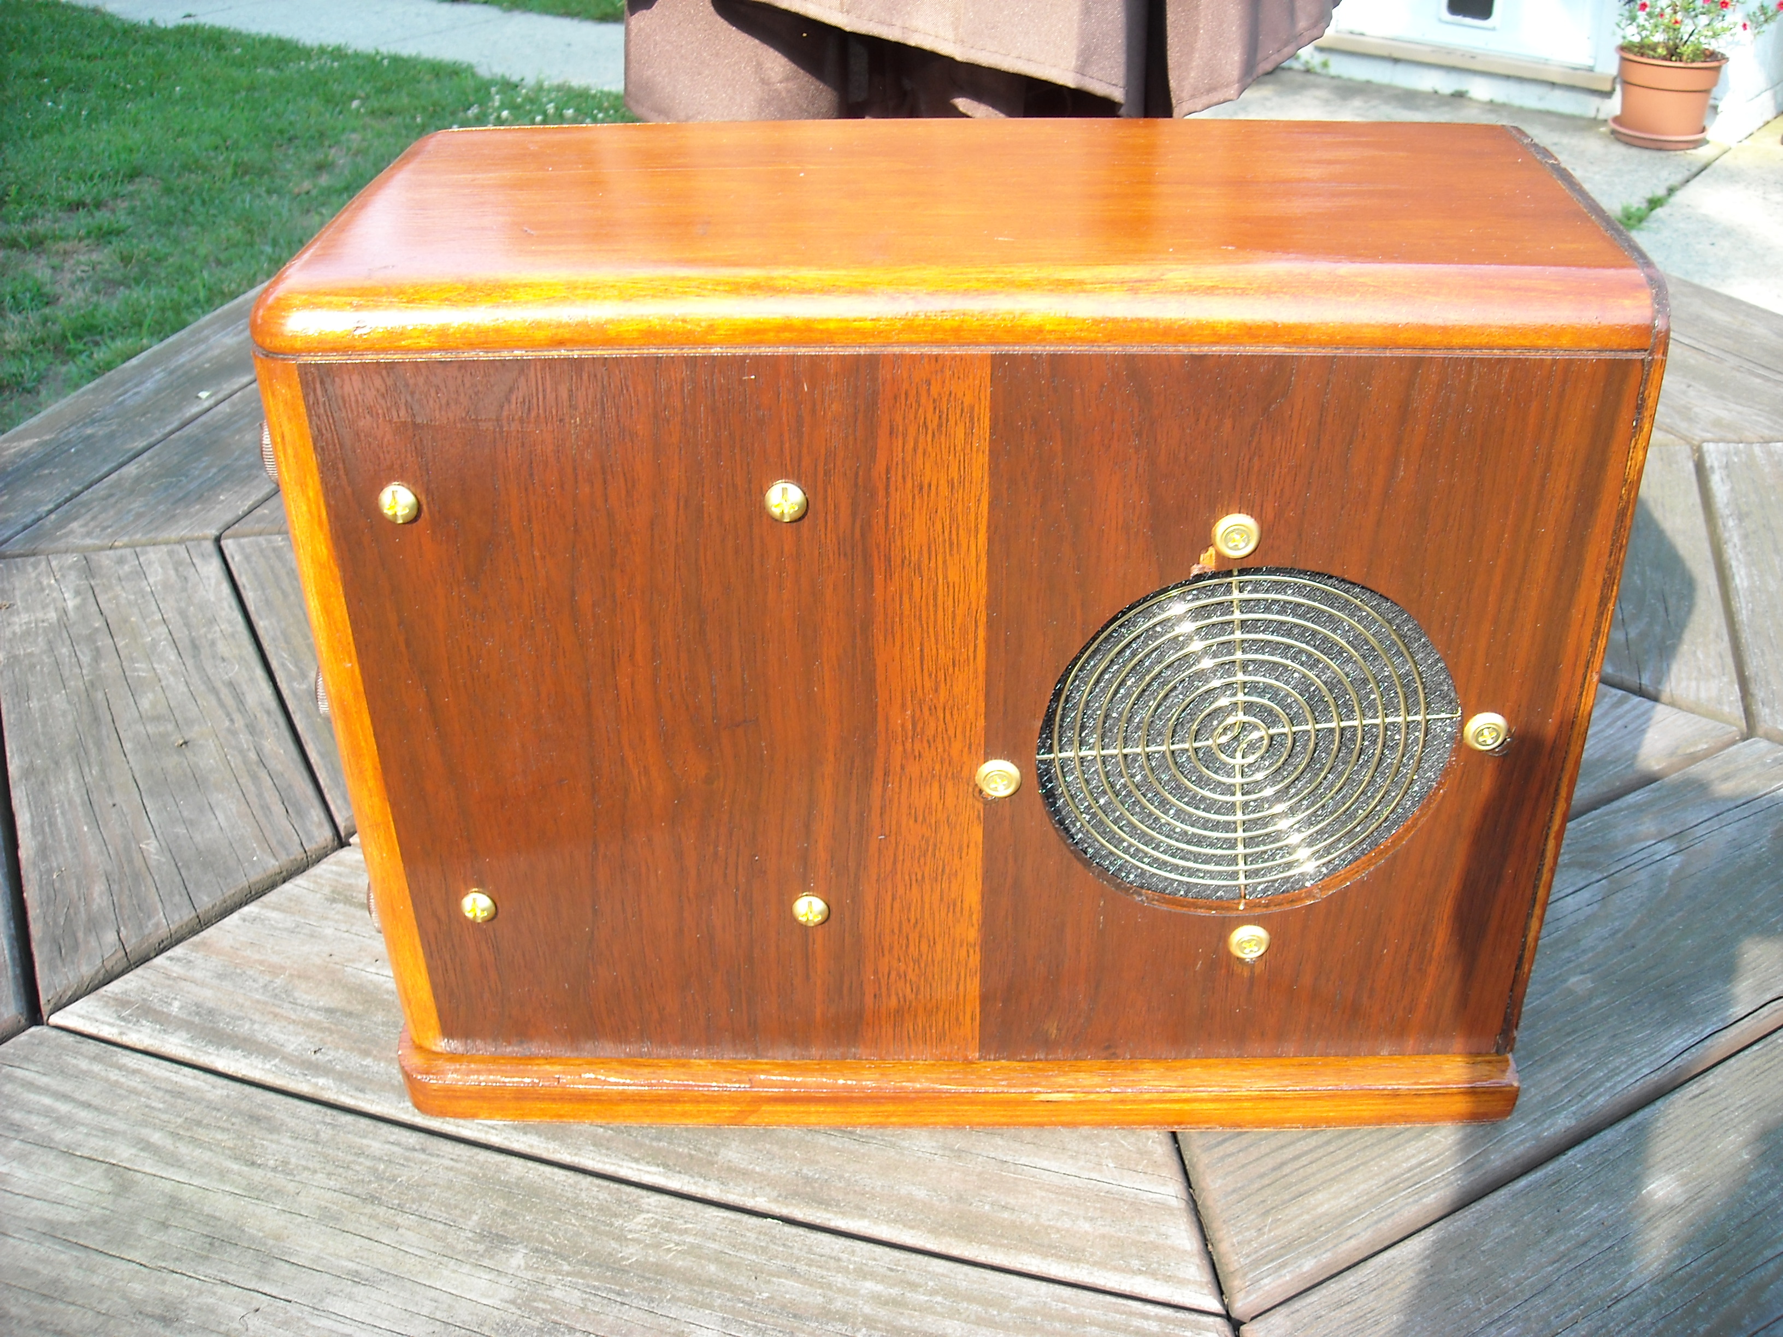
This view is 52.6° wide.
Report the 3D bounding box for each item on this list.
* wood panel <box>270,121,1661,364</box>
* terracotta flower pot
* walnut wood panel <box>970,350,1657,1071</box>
[{"bbox_3d":[0.016,-0.141,0.571,0.392,0.022,0.168,0,32,2],"label":"wood panel"},{"bbox_3d":[1.796,-1.330,4.191,0.240,0.188,0.240,-1,32,1],"label":"terracotta flower pot"},{"bbox_3d":[0.123,0.024,0.577,0.184,0.265,0.012,0,32,2],"label":"walnut wood panel"}]

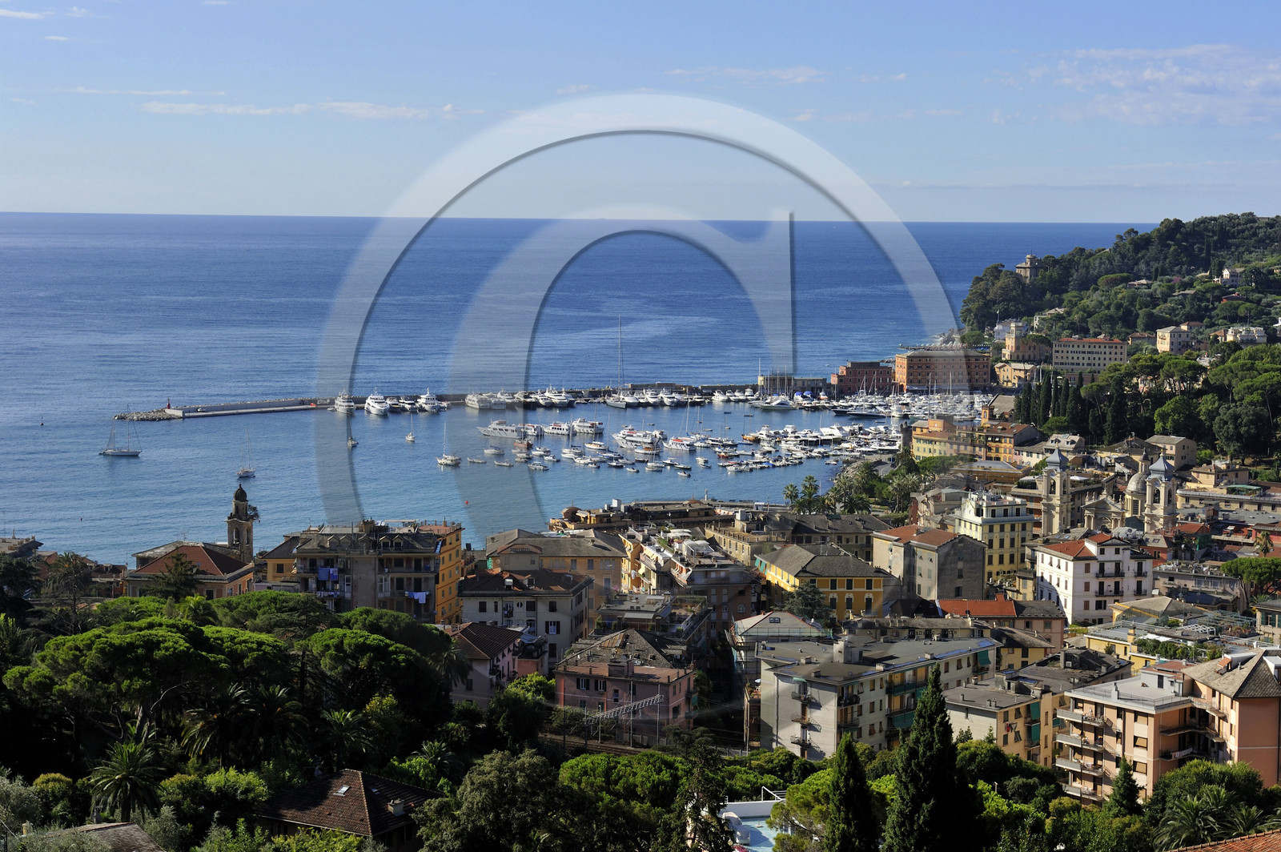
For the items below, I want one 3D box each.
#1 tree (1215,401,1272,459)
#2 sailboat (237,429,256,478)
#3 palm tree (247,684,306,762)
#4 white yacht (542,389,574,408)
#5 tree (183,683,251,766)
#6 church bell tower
[{"bbox_3d":[187.310,2.200,685.920,18.000,18.800,17.000,2,6,15],"label":"tree"},{"bbox_3d":[-134.491,8.910,754.058,3.700,16.000,12.000,2,6,17],"label":"sailboat"},{"bbox_3d":[-42.190,34.580,255.440,6.900,9.000,6.900,0,6,-9],"label":"palm tree"},{"bbox_3d":[-38.073,-14.203,1036.873,6.800,8.800,28.000,-1,6,-18],"label":"white yacht"},{"bbox_3d":[-46.040,33.350,240.000,7.600,10.880,7.600,-1,6,-11],"label":"tree"},{"bbox_3d":[-79.720,24.510,440.000,4.500,26.040,4.500,3,6,21],"label":"church bell tower"}]

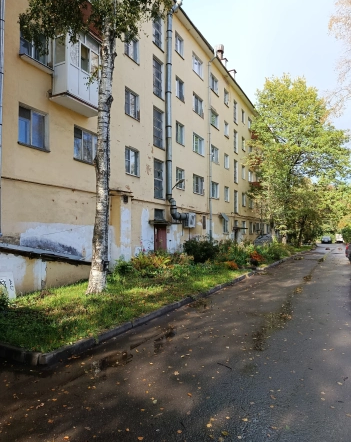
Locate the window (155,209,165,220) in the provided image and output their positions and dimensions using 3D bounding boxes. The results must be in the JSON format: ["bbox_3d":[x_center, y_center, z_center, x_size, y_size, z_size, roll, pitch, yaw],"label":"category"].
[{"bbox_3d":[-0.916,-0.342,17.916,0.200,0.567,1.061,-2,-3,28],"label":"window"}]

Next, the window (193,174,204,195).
[{"bbox_3d":[1.564,-2.526,22.612,0.150,1.276,1.801,-2,-3,28],"label":"window"}]

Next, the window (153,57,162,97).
[{"bbox_3d":[-0.998,-8.242,18.822,0.150,2.225,1.196,-1,-3,28],"label":"window"}]

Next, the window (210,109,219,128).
[{"bbox_3d":[3.043,-8.023,25.722,0.150,1.282,1.645,-2,-3,28],"label":"window"}]

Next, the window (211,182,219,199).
[{"bbox_3d":[3.261,-2.466,26.691,0.150,1.362,1.789,-1,-3,28],"label":"window"}]

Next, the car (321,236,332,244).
[{"bbox_3d":[28.206,3.495,60.534,1.780,1.470,4.300,-2,-3,28],"label":"car"}]

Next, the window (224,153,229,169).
[{"bbox_3d":[4.353,-5.086,28.060,0.150,1.292,1.109,-2,-3,28],"label":"window"}]

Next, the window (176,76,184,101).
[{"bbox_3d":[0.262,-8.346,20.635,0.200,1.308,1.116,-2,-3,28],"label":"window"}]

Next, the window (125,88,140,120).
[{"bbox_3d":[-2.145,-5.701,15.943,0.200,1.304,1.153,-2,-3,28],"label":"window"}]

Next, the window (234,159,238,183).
[{"bbox_3d":[5.960,-4.795,31.963,0.150,2.225,1.101,-1,-3,28],"label":"window"}]

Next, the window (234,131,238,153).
[{"bbox_3d":[5.947,-7.742,32.080,0.150,2.225,1.101,-1,-3,28],"label":"window"}]

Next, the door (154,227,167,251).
[{"bbox_3d":[-0.866,1.241,18.578,0.120,2.016,1.318,-1,-3,28],"label":"door"}]

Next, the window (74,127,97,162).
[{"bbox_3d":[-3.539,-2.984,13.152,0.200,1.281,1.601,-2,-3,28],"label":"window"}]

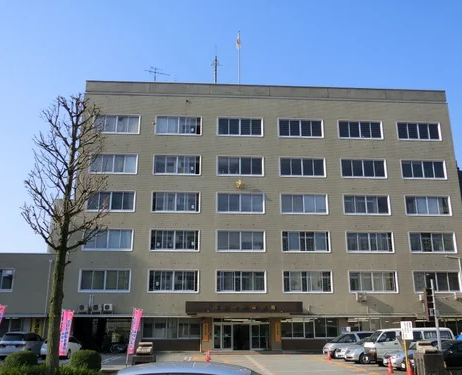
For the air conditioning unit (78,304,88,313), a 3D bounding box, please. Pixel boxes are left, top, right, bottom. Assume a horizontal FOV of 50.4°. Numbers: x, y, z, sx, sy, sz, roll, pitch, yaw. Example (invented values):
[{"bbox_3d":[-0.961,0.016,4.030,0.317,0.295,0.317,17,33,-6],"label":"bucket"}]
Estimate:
[{"bbox_3d":[-12.232,10.064,40.645,0.820,0.660,0.320,1,-17,-3],"label":"air conditioning unit"}]

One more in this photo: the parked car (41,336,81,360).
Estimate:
[{"bbox_3d":[-11.705,11.021,34.021,1.700,1.480,4.250,1,-17,-3],"label":"parked car"}]

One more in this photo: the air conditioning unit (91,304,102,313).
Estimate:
[{"bbox_3d":[-11.450,10.337,41.962,0.810,0.660,0.310,1,-17,-4],"label":"air conditioning unit"}]

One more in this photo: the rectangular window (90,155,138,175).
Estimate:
[{"bbox_3d":[-10.792,-2.171,45.018,4.431,1.907,0.200,1,-17,-3],"label":"rectangular window"}]

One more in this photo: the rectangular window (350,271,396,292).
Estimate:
[{"bbox_3d":[12.879,8.565,44.507,4.464,1.981,0.200,1,-17,-4],"label":"rectangular window"}]

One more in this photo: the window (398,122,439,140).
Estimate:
[{"bbox_3d":[19.694,-5.849,51.237,4.680,2.090,0.150,1,-17,-3],"label":"window"}]

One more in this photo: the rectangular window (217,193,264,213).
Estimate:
[{"bbox_3d":[0.991,1.553,47.803,4.680,2.060,0.150,1,-17,-3],"label":"rectangular window"}]

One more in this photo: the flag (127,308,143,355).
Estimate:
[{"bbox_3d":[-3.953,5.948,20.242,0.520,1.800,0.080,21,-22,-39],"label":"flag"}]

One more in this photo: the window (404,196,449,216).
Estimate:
[{"bbox_3d":[19.391,1.846,48.150,4.540,1.970,0.200,1,-17,-3],"label":"window"}]

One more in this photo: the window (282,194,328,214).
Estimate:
[{"bbox_3d":[7.115,1.645,47.406,4.540,1.970,0.200,1,-17,-3],"label":"window"}]

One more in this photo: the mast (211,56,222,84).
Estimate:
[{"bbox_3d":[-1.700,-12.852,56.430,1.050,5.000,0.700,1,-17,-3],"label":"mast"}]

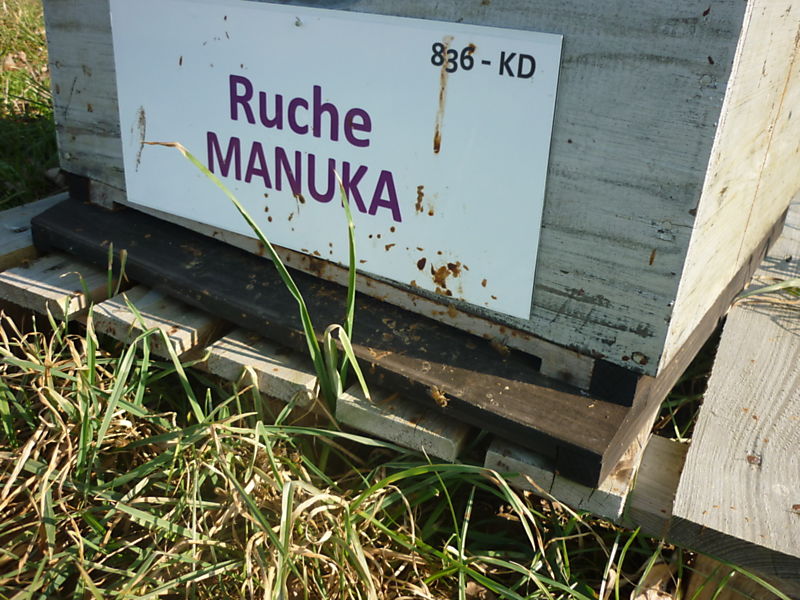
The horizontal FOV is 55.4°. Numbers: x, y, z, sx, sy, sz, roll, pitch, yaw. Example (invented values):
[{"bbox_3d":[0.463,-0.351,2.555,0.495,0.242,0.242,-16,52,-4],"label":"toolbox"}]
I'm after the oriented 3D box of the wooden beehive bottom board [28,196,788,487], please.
[{"bbox_3d":[0.056,-0.079,0.685,0.467,0.052,0.533,19,28,29],"label":"wooden beehive bottom board"}]

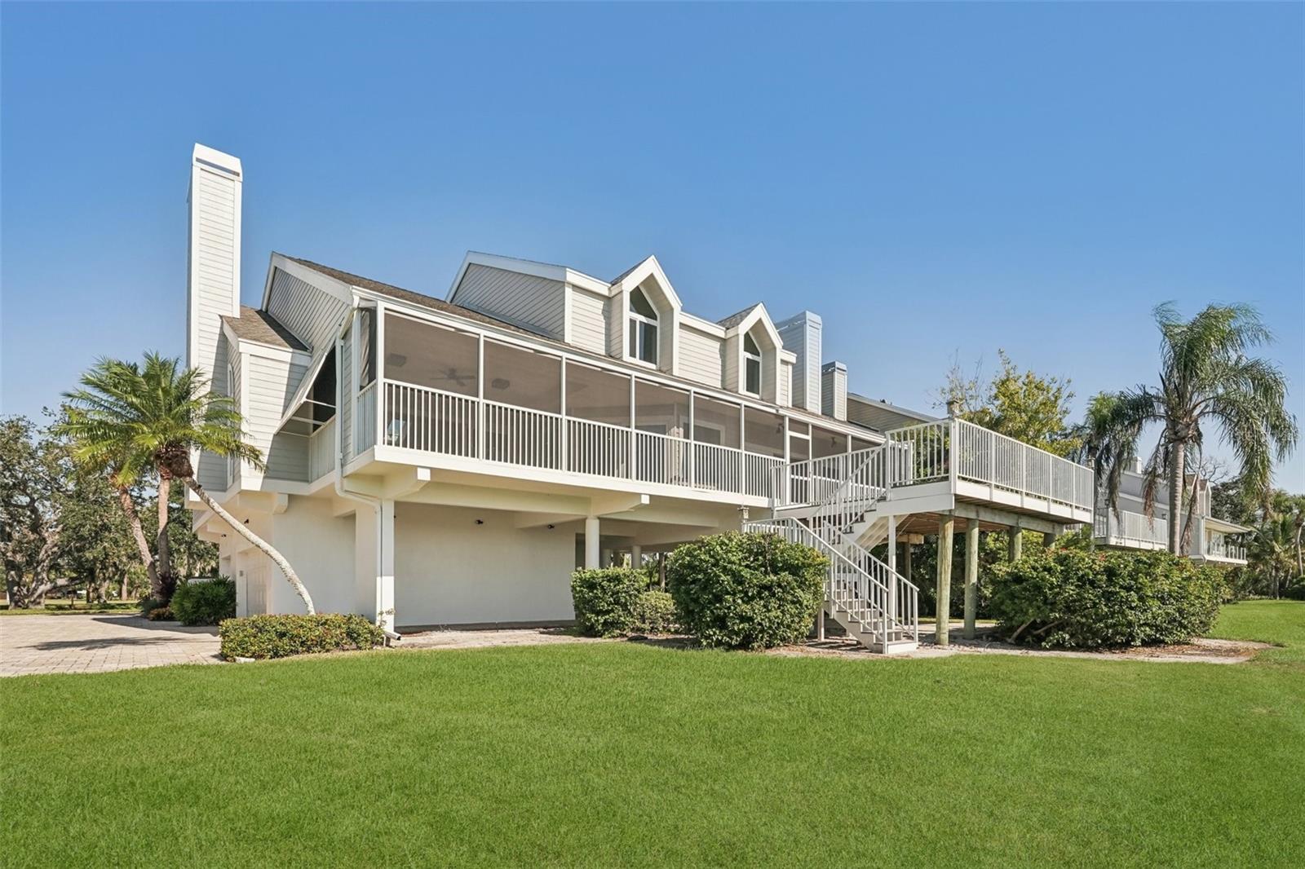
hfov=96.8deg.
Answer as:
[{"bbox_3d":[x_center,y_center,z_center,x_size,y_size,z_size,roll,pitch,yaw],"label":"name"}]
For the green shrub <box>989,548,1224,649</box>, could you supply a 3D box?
[{"bbox_3d":[10.387,3.689,13.200,3.700,2.000,3.800,8,-12,-40],"label":"green shrub"}]

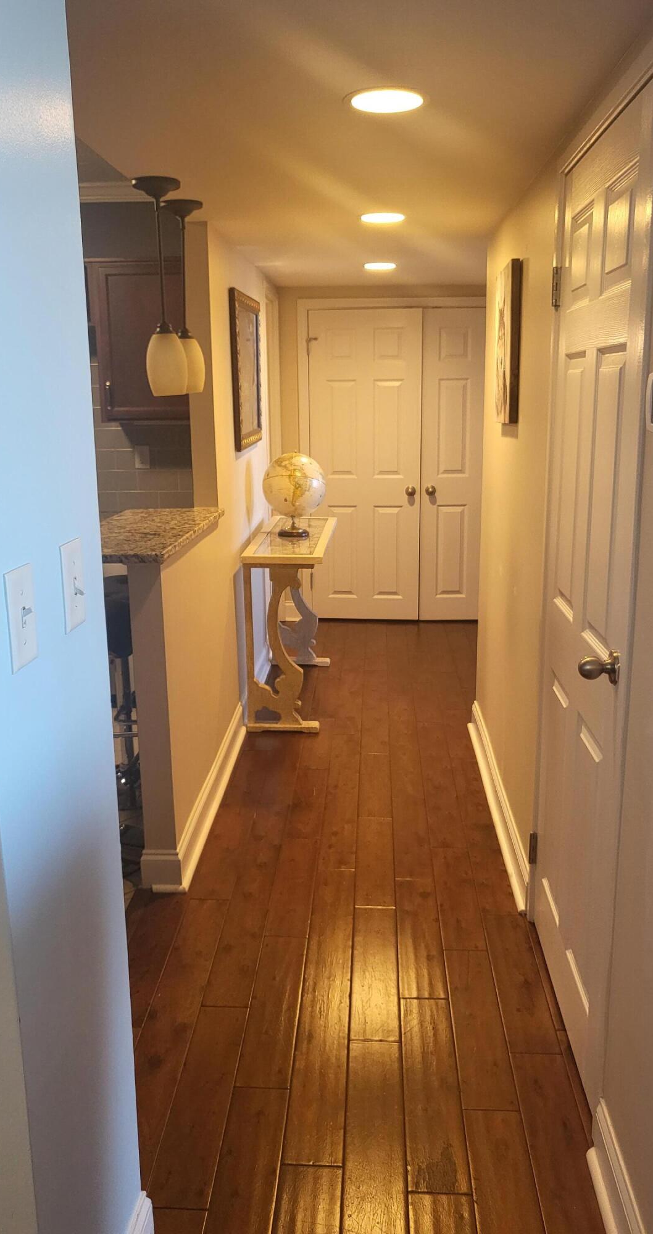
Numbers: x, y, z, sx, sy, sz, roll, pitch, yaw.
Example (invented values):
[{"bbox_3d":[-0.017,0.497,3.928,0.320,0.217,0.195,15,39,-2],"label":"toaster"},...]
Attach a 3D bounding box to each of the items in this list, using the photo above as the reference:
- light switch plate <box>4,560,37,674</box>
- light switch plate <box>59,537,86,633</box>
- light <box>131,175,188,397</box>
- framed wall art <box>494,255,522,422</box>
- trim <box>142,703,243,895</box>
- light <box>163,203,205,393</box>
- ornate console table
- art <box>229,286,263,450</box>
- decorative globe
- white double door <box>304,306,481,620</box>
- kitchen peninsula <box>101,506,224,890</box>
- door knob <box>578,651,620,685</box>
[{"bbox_3d":[-0.348,0.001,1.077,0.016,0.115,0.070,0,13,3],"label":"light switch plate"},{"bbox_3d":[-0.330,-0.042,1.228,0.016,0.115,0.070,0,13,3],"label":"light switch plate"},{"bbox_3d":[-0.502,-1.007,2.856,0.150,0.631,0.150,0,14,3],"label":"light"},{"bbox_3d":[0.618,-0.928,3.170,0.033,0.510,0.385,0,14,3],"label":"framed wall art"},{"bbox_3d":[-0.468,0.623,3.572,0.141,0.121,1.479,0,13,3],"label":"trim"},{"bbox_3d":[-0.480,-1.093,3.192,0.150,0.621,0.150,0,14,3],"label":"light"},{"bbox_3d":[-0.157,-0.009,4.759,0.369,0.836,1.336,0,14,3],"label":"ornate console table"},{"bbox_3d":[-0.374,-1.161,4.407,0.027,0.684,0.783,0,13,3],"label":"art"},{"bbox_3d":[-0.152,-0.606,4.586,0.305,0.405,0.305,0,14,3],"label":"decorative globe"},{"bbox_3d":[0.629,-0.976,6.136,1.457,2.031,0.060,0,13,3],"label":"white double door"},{"bbox_3d":[-0.627,0.214,3.352,0.414,1.070,1.108,0,14,3],"label":"kitchen peninsula"},{"bbox_3d":[0.506,0.094,1.729,0.072,0.065,0.065,0,13,3],"label":"door knob"}]

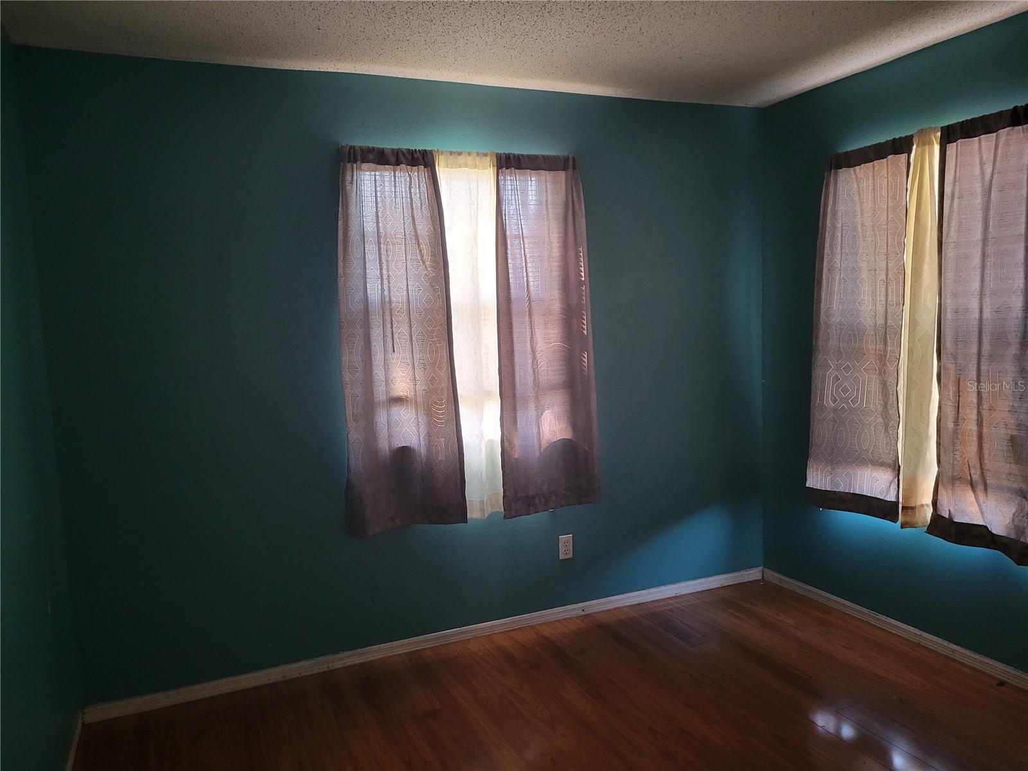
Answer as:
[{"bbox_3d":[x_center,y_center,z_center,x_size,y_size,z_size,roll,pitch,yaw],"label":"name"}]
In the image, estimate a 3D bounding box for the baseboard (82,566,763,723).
[{"bbox_3d":[-0.131,1.113,3.505,3.221,0.066,0.016,-5,6,-23],"label":"baseboard"}]

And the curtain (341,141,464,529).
[{"bbox_3d":[-0.478,-0.161,3.196,0.520,1.605,0.100,-5,6,-23],"label":"curtain"}]

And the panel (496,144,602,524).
[{"bbox_3d":[0.150,-0.216,3.464,0.485,1.605,0.100,-5,6,-23],"label":"panel"}]

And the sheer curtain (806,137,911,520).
[{"bbox_3d":[1.495,-0.213,3.392,0.100,1.610,0.560,-5,6,-23],"label":"sheer curtain"}]

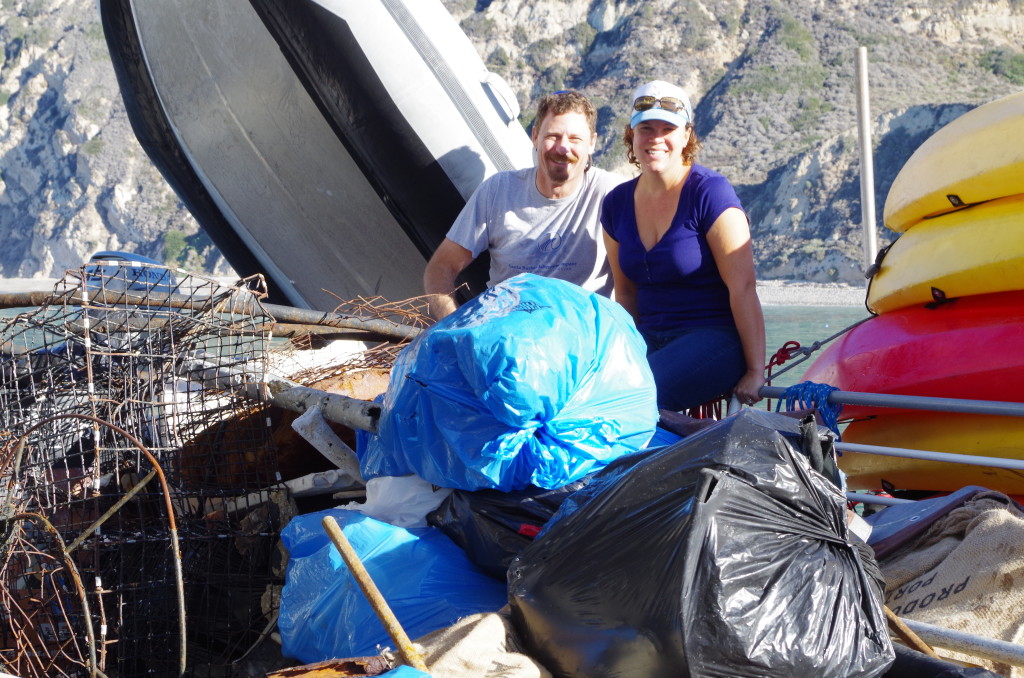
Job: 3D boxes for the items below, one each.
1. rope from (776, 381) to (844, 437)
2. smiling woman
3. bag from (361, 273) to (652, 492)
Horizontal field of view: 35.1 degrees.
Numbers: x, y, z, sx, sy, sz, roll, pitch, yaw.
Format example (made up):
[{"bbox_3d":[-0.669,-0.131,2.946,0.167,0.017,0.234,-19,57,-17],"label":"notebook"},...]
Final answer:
[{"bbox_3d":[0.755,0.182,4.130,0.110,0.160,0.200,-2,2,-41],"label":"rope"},{"bbox_3d":[0.370,-0.070,4.230,0.530,1.250,0.660,1,2,27],"label":"smiling woman"},{"bbox_3d":[0.000,0.095,3.650,0.660,0.500,0.580,0,2,-6],"label":"bag"}]

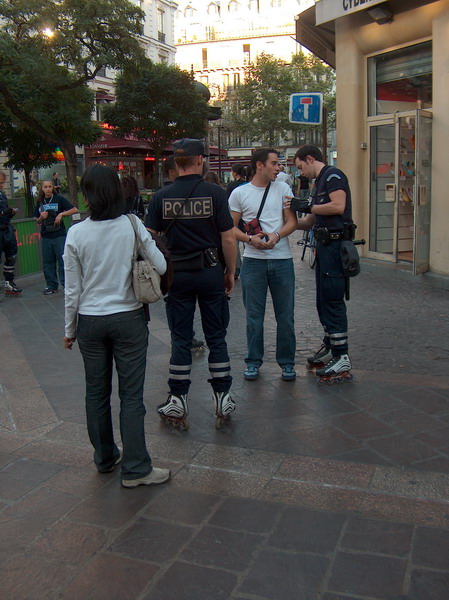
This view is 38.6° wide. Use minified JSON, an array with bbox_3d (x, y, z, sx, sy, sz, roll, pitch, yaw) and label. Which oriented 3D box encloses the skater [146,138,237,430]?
[{"bbox_3d":[-0.209,-0.080,4.049,0.600,1.827,0.430,0,11,6],"label":"skater"}]

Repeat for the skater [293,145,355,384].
[{"bbox_3d":[0.764,-0.269,4.918,0.540,1.799,0.460,-5,12,-16],"label":"skater"}]

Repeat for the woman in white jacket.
[{"bbox_3d":[-0.560,0.148,3.356,0.540,1.678,0.390,0,11,7],"label":"woman in white jacket"}]

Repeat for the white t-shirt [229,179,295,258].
[{"bbox_3d":[0.275,-0.604,4.902,0.500,0.609,0.280,-3,11,-7],"label":"white t-shirt"}]

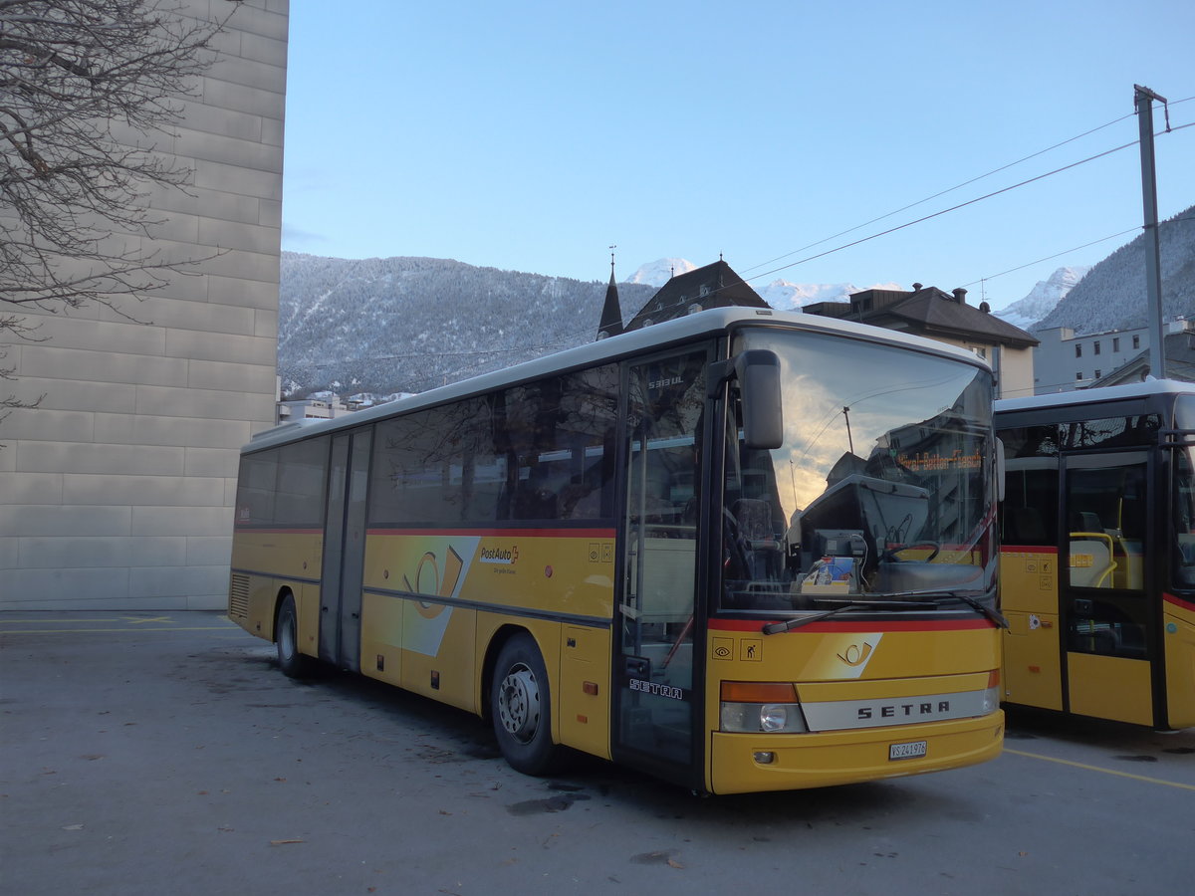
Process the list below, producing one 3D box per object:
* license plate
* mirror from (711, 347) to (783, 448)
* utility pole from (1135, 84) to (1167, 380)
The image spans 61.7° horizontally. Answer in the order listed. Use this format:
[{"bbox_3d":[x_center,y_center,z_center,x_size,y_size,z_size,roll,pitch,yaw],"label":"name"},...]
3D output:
[{"bbox_3d":[1.849,1.801,5.962,0.305,0.088,0.020,6,-7,-33],"label":"license plate"},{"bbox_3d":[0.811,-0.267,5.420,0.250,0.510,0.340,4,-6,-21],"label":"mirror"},{"bbox_3d":[11.455,-1.894,20.233,1.291,11.022,0.250,4,-6,-35],"label":"utility pole"}]

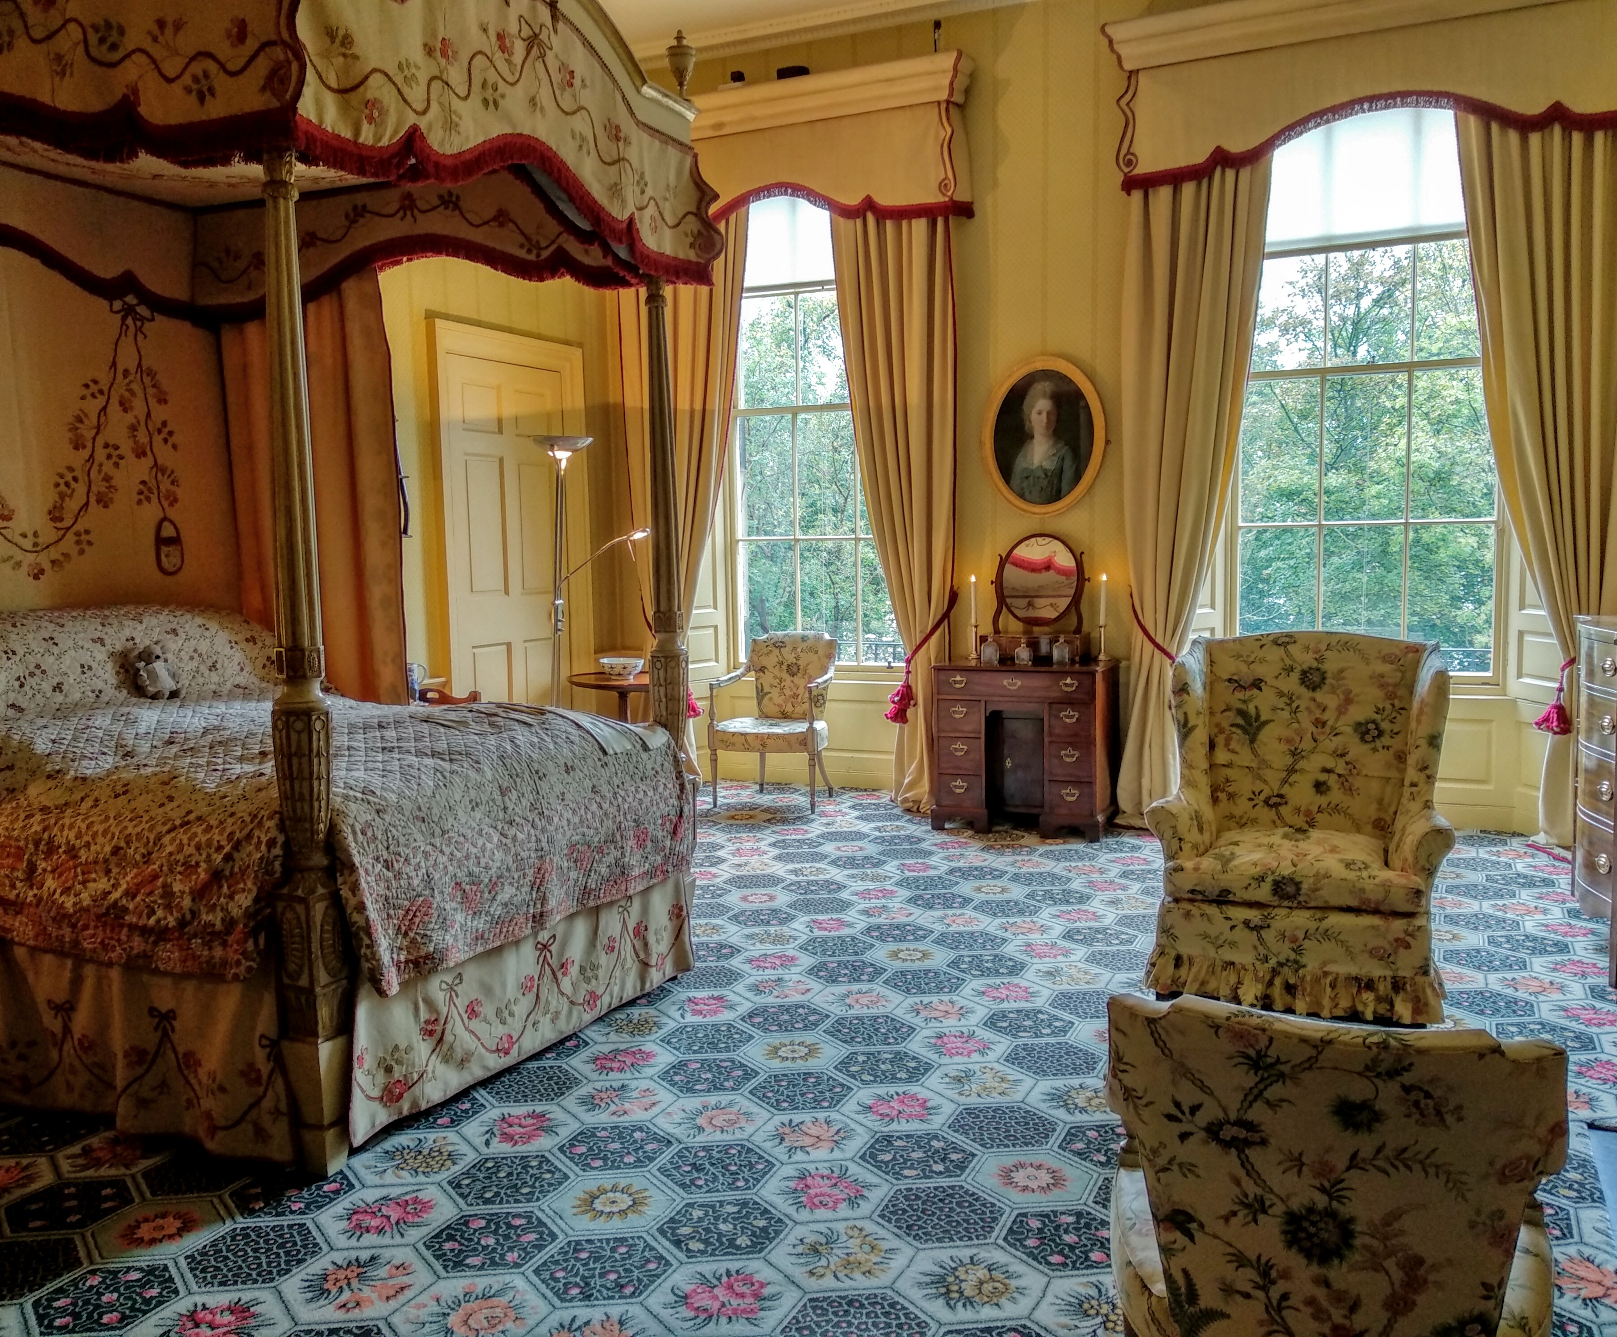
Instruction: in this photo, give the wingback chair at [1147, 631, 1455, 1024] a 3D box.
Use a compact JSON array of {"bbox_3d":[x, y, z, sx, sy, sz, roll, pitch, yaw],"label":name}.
[{"bbox_3d":[1.596,0.453,4.348,0.877,1.083,0.857,1,6,24],"label":"wingback chair"}]

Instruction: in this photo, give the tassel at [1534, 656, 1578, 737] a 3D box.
[{"bbox_3d":[3.170,0.123,5.693,0.168,0.340,0.138,1,6,24],"label":"tassel"}]

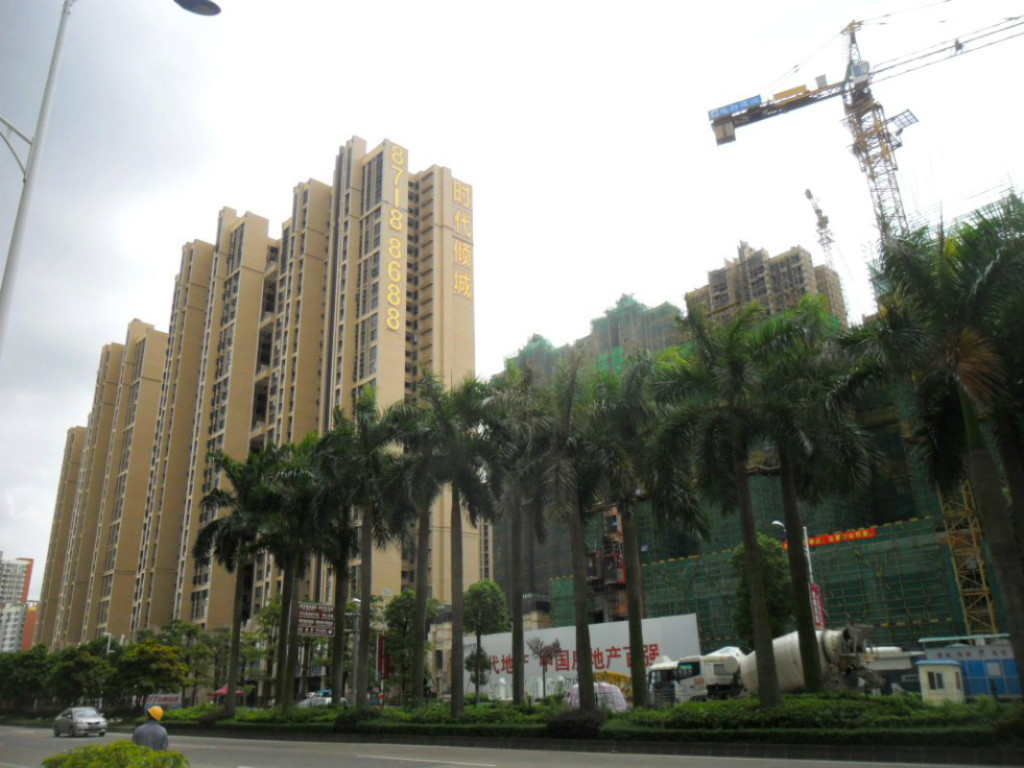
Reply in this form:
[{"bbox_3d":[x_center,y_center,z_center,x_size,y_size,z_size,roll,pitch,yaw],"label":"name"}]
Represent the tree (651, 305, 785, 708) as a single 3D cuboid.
[{"bbox_3d":[7.028,3.603,24.413,4.500,12.800,4.500,-17,-25,35],"label":"tree"}]

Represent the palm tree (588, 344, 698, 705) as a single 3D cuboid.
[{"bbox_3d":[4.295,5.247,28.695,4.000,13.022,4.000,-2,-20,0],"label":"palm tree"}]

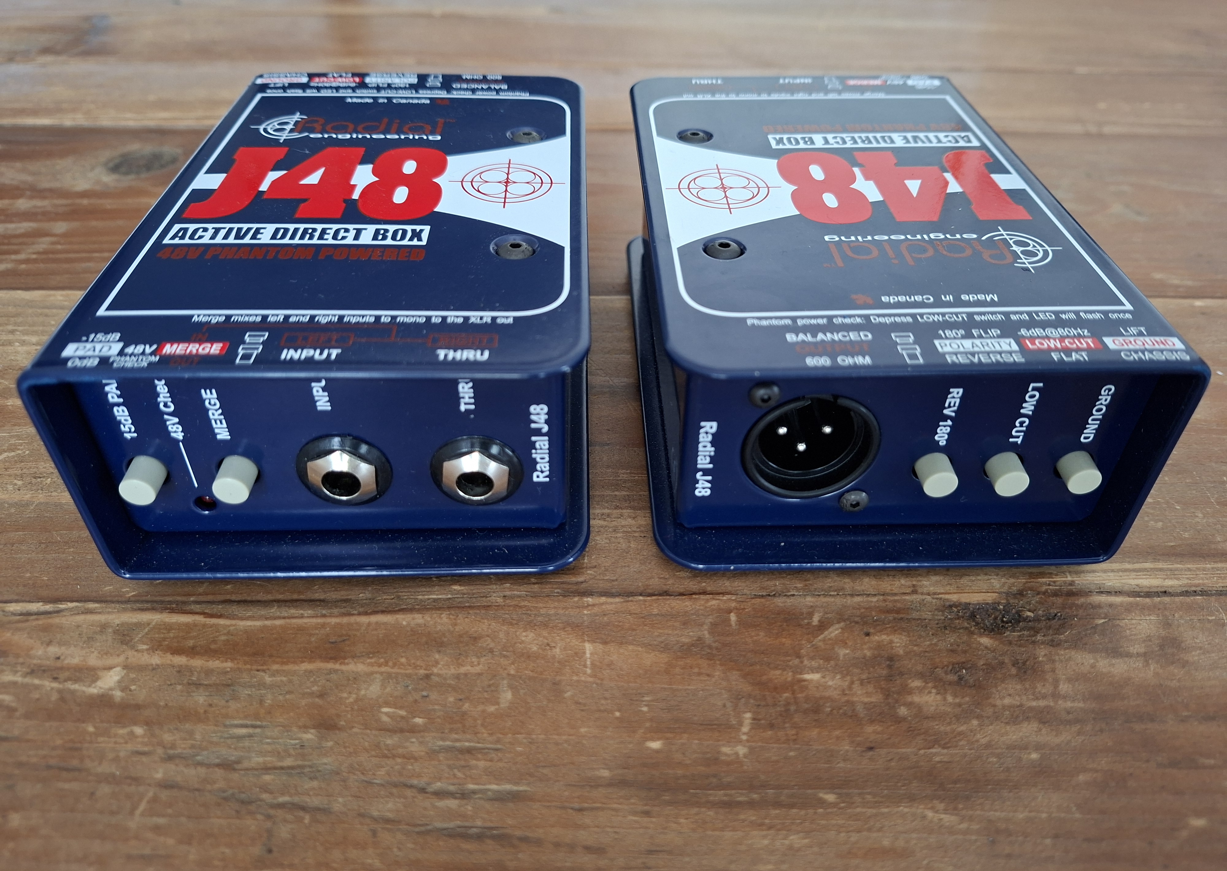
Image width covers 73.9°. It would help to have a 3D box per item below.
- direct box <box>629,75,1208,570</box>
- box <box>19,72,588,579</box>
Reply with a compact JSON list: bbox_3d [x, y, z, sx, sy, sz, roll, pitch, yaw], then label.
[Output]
[{"bbox_3d":[0.049,-0.035,0.185,0.085,0.048,0.126,-1,43,-1],"label":"direct box"},{"bbox_3d":[-0.049,-0.034,0.181,0.085,0.048,0.126,-1,43,-1],"label":"box"}]

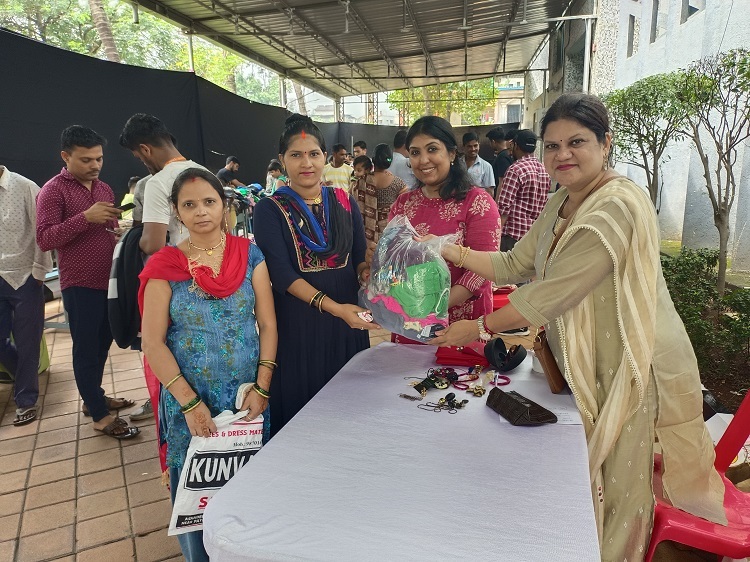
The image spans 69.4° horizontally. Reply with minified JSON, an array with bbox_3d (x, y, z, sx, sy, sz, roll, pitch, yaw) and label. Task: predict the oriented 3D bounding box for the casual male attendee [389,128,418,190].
[{"bbox_3d":[0.244,-0.411,4.800,0.500,1.760,0.320,2,11,12],"label":"casual male attendee"}]

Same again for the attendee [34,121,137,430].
[{"bbox_3d":[-1.603,-0.005,3.030,0.450,1.660,0.460,4,12,21],"label":"attendee"}]

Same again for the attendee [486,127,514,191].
[{"bbox_3d":[1.177,-0.463,5.000,0.360,1.770,0.480,7,13,33],"label":"attendee"}]

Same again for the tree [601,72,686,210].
[{"bbox_3d":[3.597,-1.359,7.200,1.100,2.640,1.100,0,11,0],"label":"tree"}]

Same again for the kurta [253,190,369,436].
[{"bbox_3d":[-0.253,0.169,2.120,0.440,1.040,0.340,-6,12,-25],"label":"kurta"}]

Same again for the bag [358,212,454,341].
[{"bbox_3d":[0.107,-0.008,1.780,0.310,0.390,0.200,0,11,0],"label":"bag"}]

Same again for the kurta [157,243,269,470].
[{"bbox_3d":[-0.552,0.270,1.850,0.390,0.790,0.260,-3,11,-14],"label":"kurta"}]

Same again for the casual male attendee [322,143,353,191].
[{"bbox_3d":[-0.357,-0.467,5.300,0.480,1.690,0.330,-4,11,-17],"label":"casual male attendee"}]

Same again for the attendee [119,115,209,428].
[{"bbox_3d":[-1.222,-0.063,3.130,0.440,1.730,0.480,2,11,14],"label":"attendee"}]

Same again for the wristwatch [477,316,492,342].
[{"bbox_3d":[0.334,0.149,1.650,0.062,0.055,0.035,23,-40,-27],"label":"wristwatch"}]

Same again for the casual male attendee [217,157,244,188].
[{"bbox_3d":[-1.751,-0.690,6.700,0.500,1.620,0.500,3,11,17],"label":"casual male attendee"}]

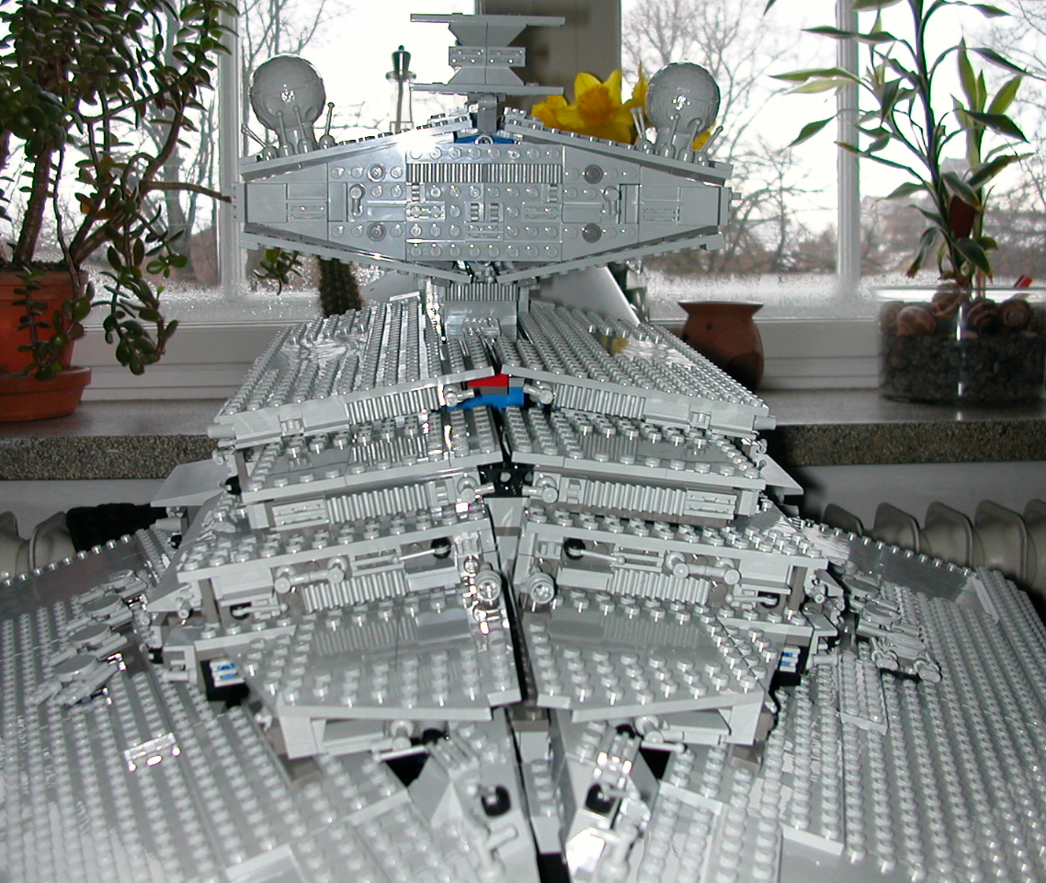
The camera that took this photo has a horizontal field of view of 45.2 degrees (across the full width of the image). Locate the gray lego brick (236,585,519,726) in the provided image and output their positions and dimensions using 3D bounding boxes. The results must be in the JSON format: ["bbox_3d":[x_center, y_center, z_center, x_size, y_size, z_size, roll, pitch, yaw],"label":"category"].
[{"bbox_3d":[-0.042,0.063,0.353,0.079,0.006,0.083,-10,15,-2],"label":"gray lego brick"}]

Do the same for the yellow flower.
[{"bbox_3d":[0.064,-0.314,1.200,0.110,0.088,0.070,0,9,3],"label":"yellow flower"}]

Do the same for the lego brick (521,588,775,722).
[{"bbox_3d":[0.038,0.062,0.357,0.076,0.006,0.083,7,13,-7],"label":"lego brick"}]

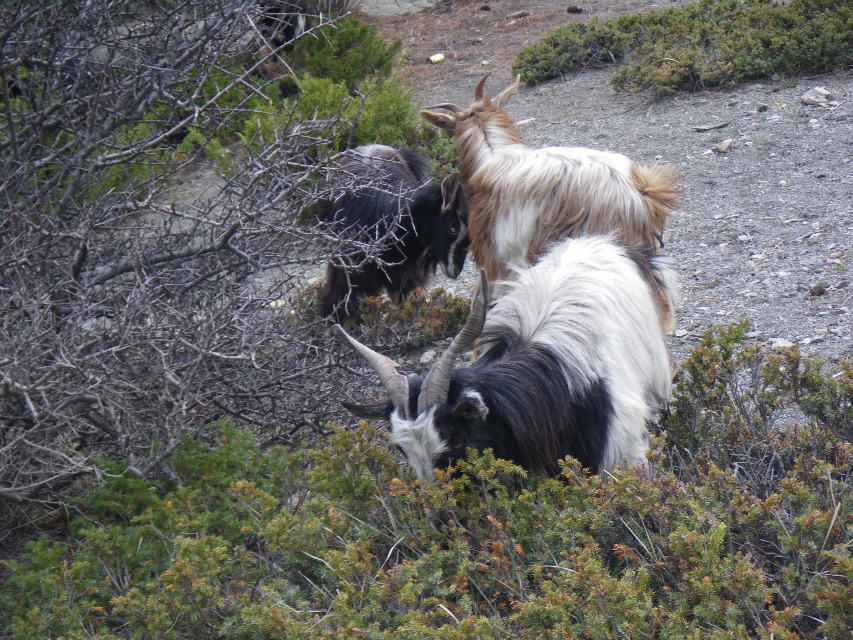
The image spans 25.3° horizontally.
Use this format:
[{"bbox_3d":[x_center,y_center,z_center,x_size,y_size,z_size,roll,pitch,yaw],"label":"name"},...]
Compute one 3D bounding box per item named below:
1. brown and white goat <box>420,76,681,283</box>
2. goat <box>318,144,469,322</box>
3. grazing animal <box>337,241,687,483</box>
[{"bbox_3d":[0.388,-0.277,5.750,0.860,0.910,0.360,12,21,32],"label":"brown and white goat"},{"bbox_3d":[-0.104,-0.261,6.000,0.420,0.610,0.820,1,18,3],"label":"goat"},{"bbox_3d":[0.299,0.198,4.900,0.440,0.700,1.080,14,22,36],"label":"grazing animal"}]

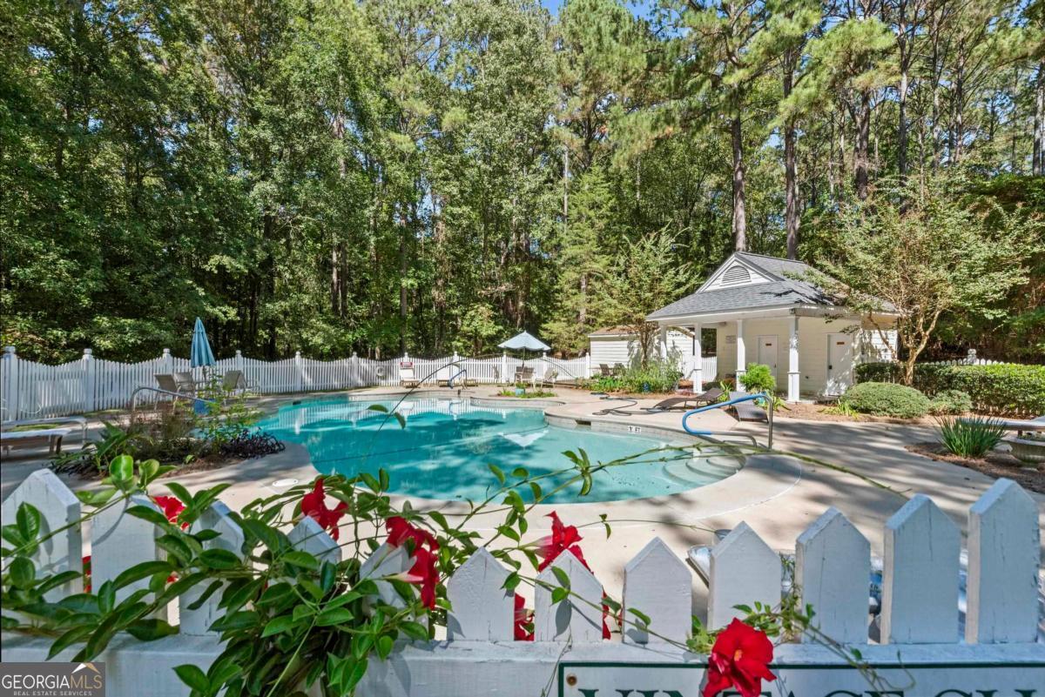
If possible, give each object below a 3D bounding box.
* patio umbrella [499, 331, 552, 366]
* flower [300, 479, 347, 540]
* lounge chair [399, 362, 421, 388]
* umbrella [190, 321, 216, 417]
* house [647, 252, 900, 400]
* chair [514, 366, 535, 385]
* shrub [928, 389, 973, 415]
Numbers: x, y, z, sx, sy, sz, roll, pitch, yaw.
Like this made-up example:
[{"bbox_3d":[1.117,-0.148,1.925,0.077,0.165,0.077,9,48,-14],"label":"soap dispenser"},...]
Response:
[{"bbox_3d":[0.096,0.502,20.495,2.350,2.520,2.350,0,-1,0],"label":"patio umbrella"},{"bbox_3d":[-0.288,0.234,0.675,0.065,0.082,0.075,0,-1,-35],"label":"flower"},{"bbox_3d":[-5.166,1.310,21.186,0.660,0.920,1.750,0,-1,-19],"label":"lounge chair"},{"bbox_3d":[-8.793,0.421,12.796,0.570,2.500,0.570,-4,-1,0],"label":"umbrella"},{"bbox_3d":[8.989,-0.850,16.954,6.323,5.010,5.939,0,-1,-27],"label":"house"},{"bbox_3d":[0.119,1.310,21.186,0.750,0.920,0.850,0,-1,-23],"label":"chair"},{"bbox_3d":[11.022,1.341,11.985,0.950,0.580,0.920,-1,-1,43],"label":"shrub"}]

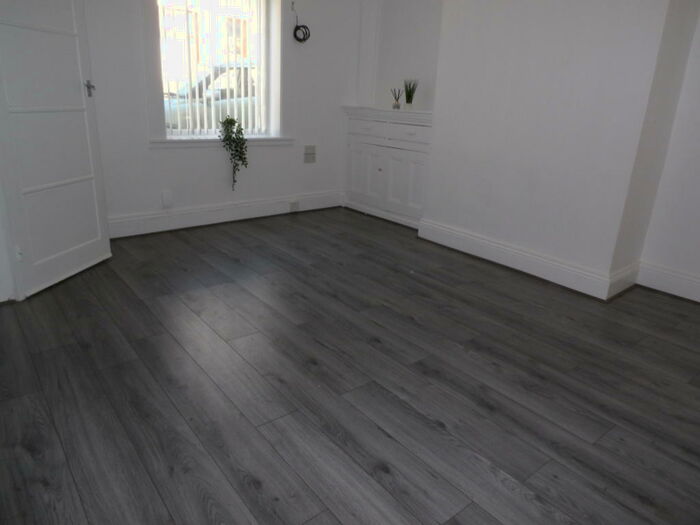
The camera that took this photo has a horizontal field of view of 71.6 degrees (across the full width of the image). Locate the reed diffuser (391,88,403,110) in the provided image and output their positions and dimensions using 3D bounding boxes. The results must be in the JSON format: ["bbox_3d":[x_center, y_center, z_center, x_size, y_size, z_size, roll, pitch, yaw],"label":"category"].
[{"bbox_3d":[0.469,-1.604,4.743,0.095,0.208,0.095,-12,24,-37],"label":"reed diffuser"}]

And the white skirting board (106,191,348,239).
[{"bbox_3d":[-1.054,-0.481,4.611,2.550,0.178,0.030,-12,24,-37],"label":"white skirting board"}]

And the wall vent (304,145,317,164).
[{"bbox_3d":[-0.412,-1.109,4.980,0.147,0.182,0.015,-14,25,-40],"label":"wall vent"}]

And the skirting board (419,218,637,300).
[{"bbox_3d":[1.323,-0.107,3.843,0.500,0.178,1.666,-12,24,-37],"label":"skirting board"}]

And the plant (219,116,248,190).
[{"bbox_3d":[-1.042,-0.970,4.355,0.235,0.640,0.180,-12,24,-37],"label":"plant"}]

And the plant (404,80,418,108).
[{"bbox_3d":[0.582,-1.603,4.645,0.115,0.268,0.115,2,19,-1],"label":"plant"}]

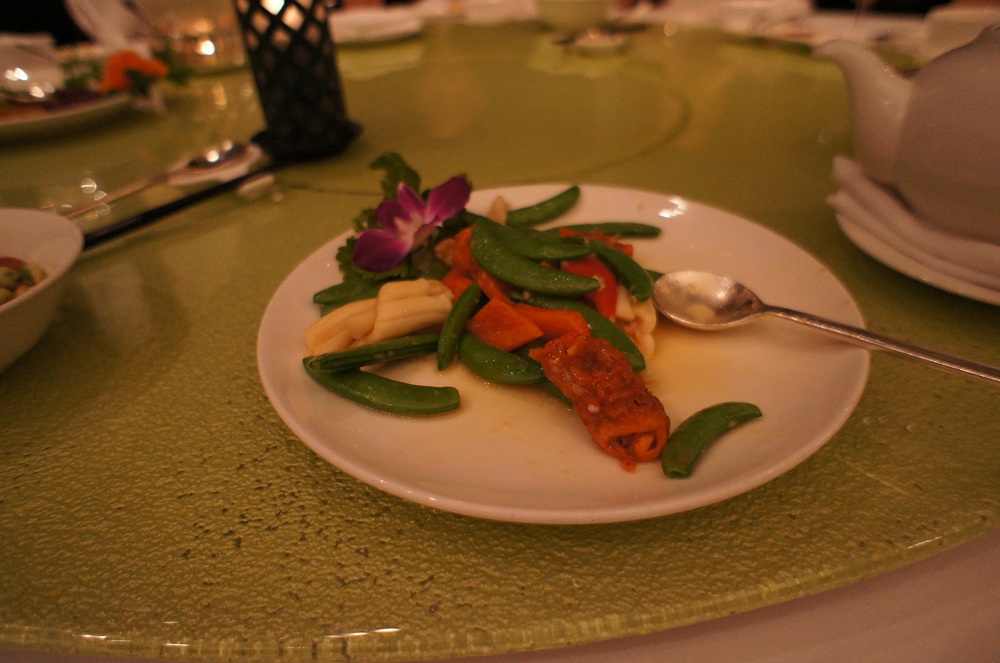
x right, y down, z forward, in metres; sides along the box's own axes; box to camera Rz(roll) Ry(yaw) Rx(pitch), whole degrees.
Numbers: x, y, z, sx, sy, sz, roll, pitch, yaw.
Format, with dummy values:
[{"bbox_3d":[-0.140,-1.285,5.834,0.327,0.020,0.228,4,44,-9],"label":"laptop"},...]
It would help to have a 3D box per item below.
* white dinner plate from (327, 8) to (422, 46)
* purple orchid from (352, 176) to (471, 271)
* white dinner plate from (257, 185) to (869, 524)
[{"bbox_3d":[-0.232,-0.453,0.990,0.240,0.021,0.240,-3,35,0],"label":"white dinner plate"},{"bbox_3d":[-0.046,-0.056,0.350,0.052,0.042,0.055,5,35,11],"label":"purple orchid"},{"bbox_3d":[0.026,-0.007,0.323,0.270,0.028,0.270,-2,35,1],"label":"white dinner plate"}]

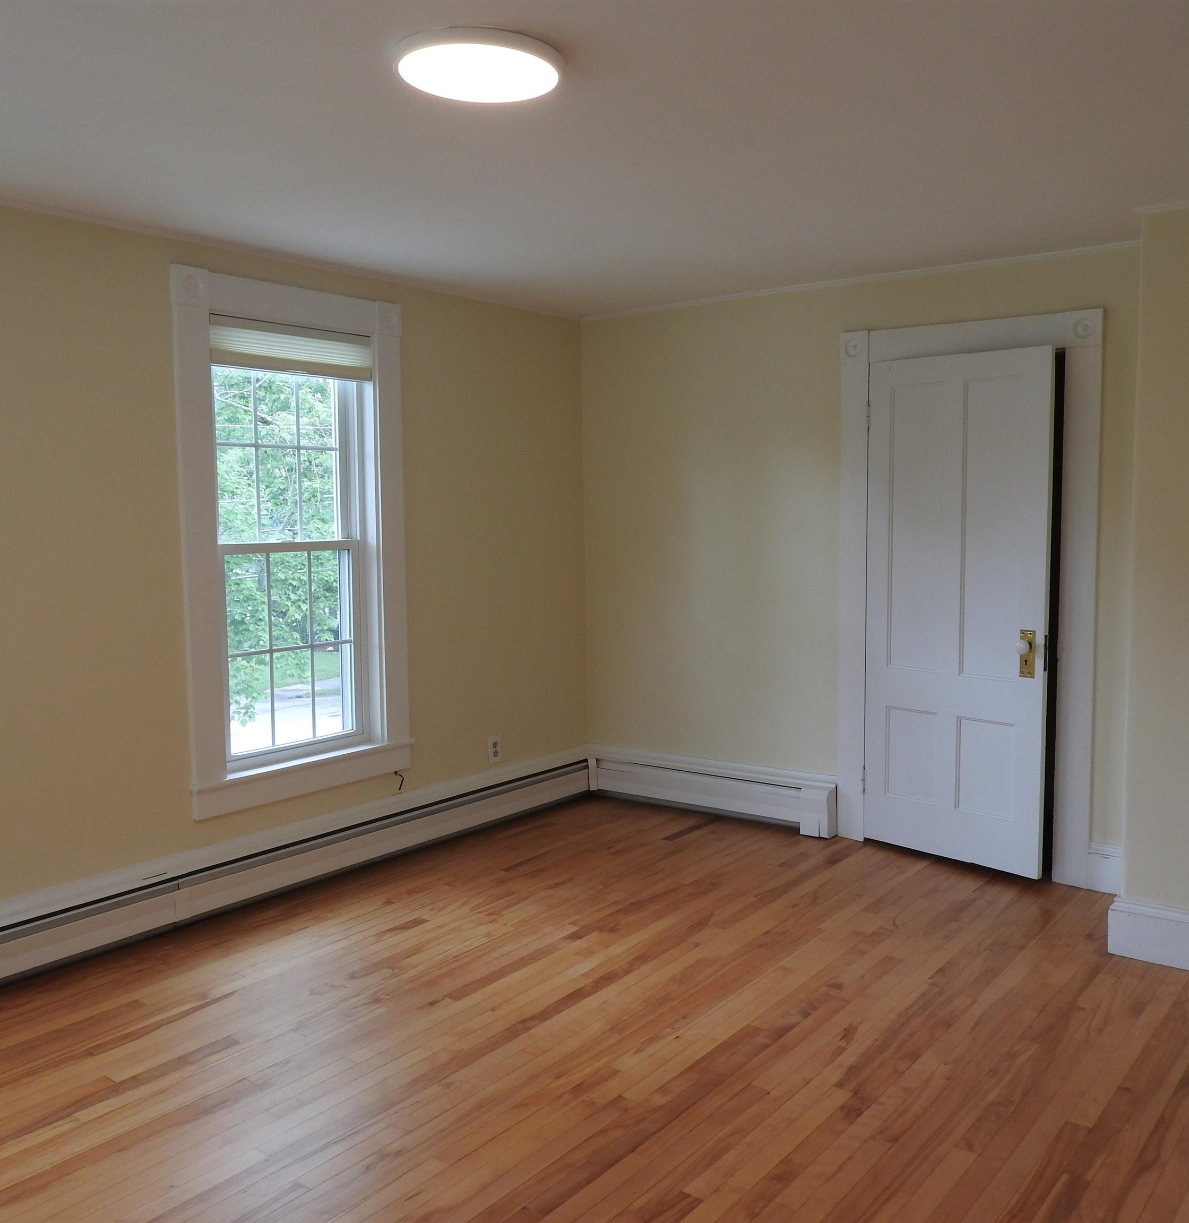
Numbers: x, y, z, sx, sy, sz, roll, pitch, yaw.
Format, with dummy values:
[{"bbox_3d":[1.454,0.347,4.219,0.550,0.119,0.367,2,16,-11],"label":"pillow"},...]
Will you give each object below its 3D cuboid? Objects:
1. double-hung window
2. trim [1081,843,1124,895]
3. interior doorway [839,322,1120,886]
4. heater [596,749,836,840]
[{"bbox_3d":[-1.086,-0.245,4.119,0.130,1.820,0.985,3,6,38],"label":"double-hung window"},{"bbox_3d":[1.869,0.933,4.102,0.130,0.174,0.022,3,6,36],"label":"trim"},{"bbox_3d":[1.417,-0.058,4.361,0.982,2.068,0.070,3,6,36],"label":"interior doorway"},{"bbox_3d":[0.507,0.817,5.046,1.215,0.217,0.068,3,6,36],"label":"heater"}]

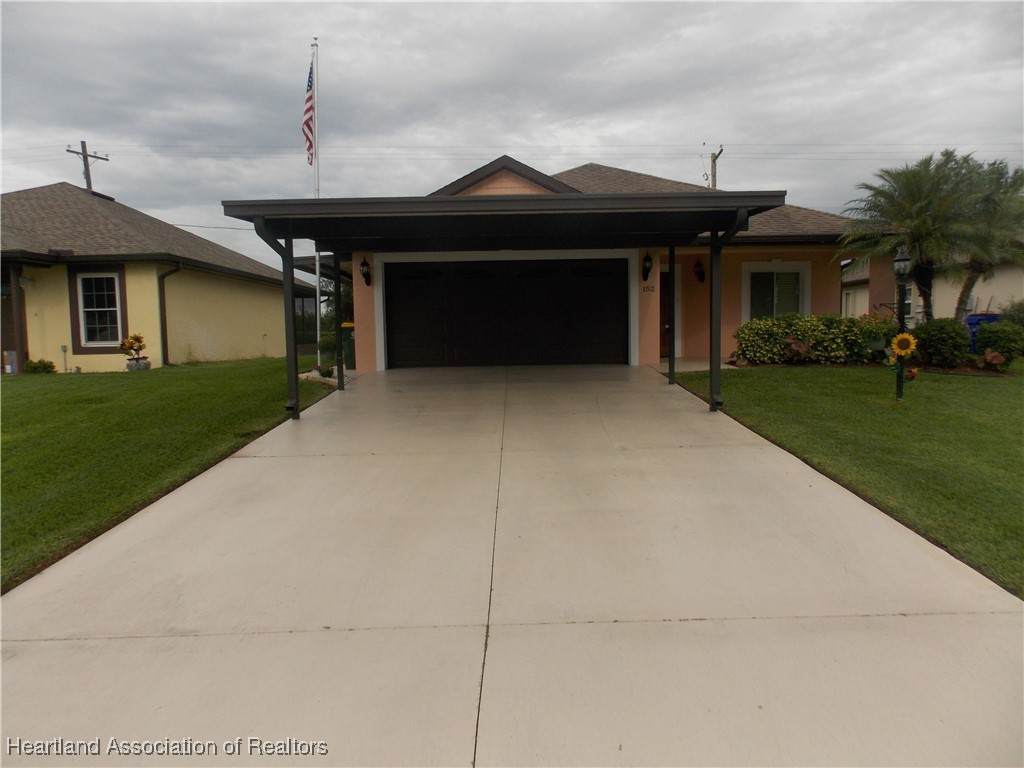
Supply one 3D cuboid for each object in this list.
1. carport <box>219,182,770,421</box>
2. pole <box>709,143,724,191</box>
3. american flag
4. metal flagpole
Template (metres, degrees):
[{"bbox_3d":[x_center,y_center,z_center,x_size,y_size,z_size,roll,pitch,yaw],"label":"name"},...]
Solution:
[{"bbox_3d":[-0.090,-1.129,10.419,6.650,2.835,4.950,-1,4,0],"label":"carport"},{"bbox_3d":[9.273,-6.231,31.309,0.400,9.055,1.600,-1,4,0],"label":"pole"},{"bbox_3d":[-3.820,-5.108,12.848,0.260,2.022,0.220,-2,4,-11],"label":"american flag"},{"bbox_3d":[-3.693,-3.401,12.936,0.100,6.253,0.100,0,3,0],"label":"metal flagpole"}]

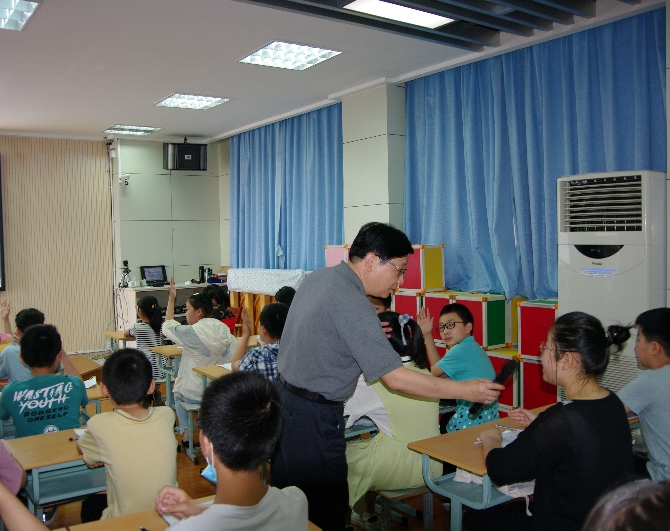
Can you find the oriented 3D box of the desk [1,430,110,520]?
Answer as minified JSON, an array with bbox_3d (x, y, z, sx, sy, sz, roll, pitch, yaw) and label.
[{"bbox_3d":[-1.035,1.105,2.587,0.600,0.725,0.400,-3,4,-35],"label":"desk"}]

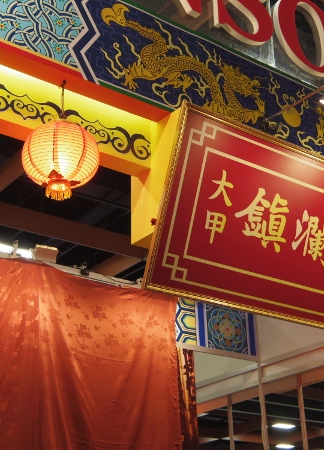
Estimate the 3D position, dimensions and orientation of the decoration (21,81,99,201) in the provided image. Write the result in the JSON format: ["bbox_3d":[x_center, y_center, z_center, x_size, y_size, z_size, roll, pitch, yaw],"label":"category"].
[{"bbox_3d":[-0.439,-0.378,3.567,0.340,0.600,0.340,-1,-24,-1],"label":"decoration"}]

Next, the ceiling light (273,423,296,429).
[{"bbox_3d":[5.992,9.802,39.874,1.250,0.100,0.600,15,-29,-33],"label":"ceiling light"}]

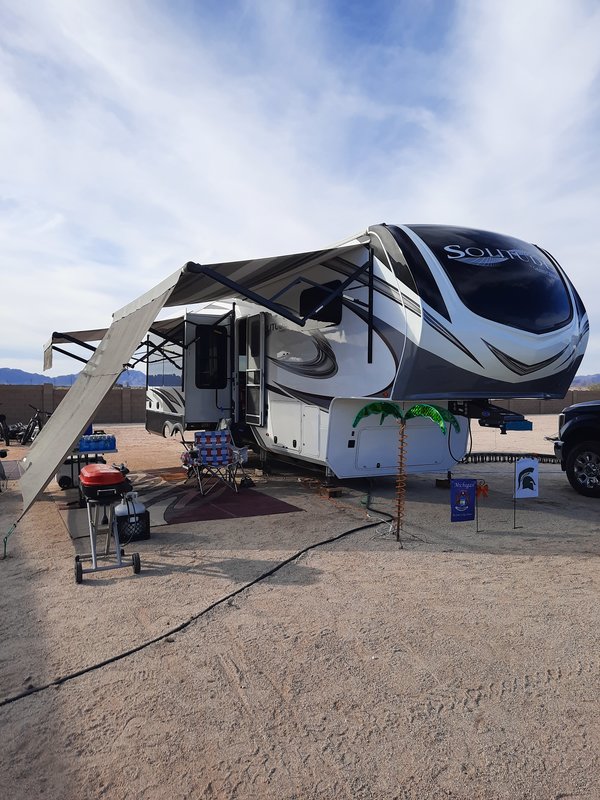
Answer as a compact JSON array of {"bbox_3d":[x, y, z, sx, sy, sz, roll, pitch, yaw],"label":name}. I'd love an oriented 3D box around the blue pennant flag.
[{"bbox_3d":[1.786,1.098,6.300,0.305,0.457,0.020,0,1,-13],"label":"blue pennant flag"}]

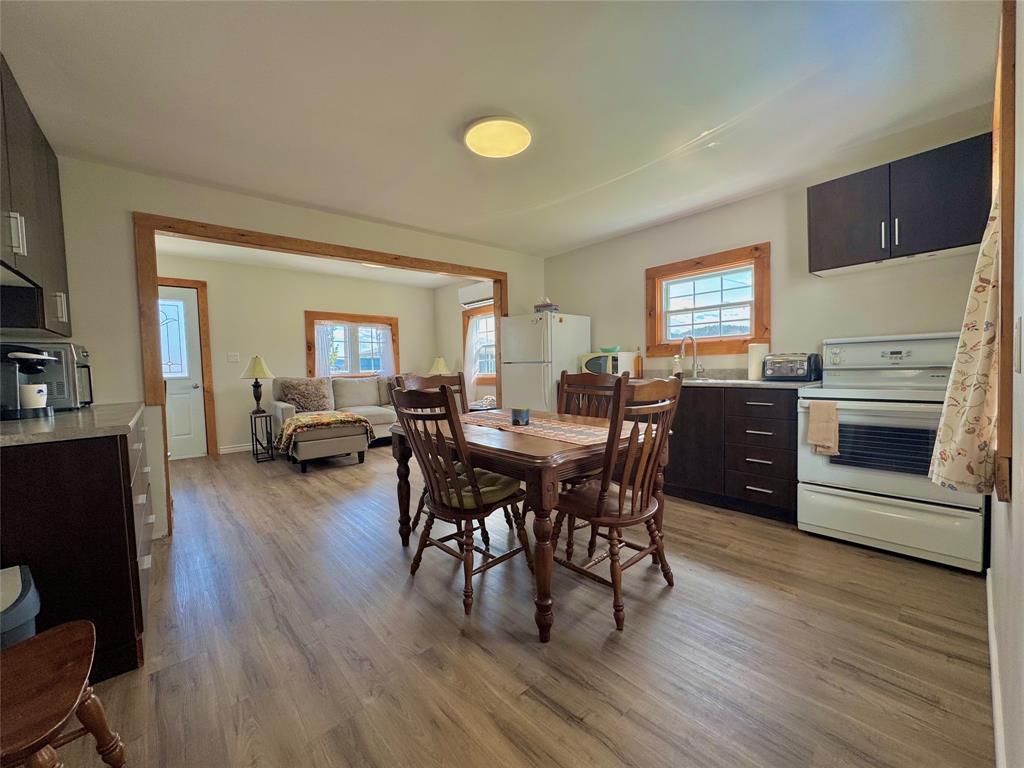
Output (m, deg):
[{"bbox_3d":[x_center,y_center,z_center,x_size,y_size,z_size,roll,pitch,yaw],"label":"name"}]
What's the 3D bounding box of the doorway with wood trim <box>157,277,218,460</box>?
[{"bbox_3d":[-4.278,-0.173,5.021,1.060,2.220,0.150,-3,2,-39],"label":"doorway with wood trim"}]

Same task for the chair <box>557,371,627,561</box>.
[{"bbox_3d":[0.391,0.453,2.625,0.560,1.040,0.500,-3,2,-39],"label":"chair"}]

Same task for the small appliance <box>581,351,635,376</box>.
[{"bbox_3d":[0.969,-0.170,4.072,0.330,0.262,0.440,-4,3,-40],"label":"small appliance"}]

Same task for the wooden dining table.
[{"bbox_3d":[0.053,0.618,2.309,0.960,0.727,1.325,-4,3,-40],"label":"wooden dining table"}]

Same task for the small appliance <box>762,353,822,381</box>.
[{"bbox_3d":[1.954,-0.116,2.879,0.300,0.193,0.285,-4,3,-40],"label":"small appliance"}]

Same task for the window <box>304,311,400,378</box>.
[{"bbox_3d":[-2.454,-0.565,6.506,1.450,1.040,0.120,-3,2,-39],"label":"window"}]

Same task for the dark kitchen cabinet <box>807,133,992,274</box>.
[{"bbox_3d":[2.354,-1.030,2.554,0.320,0.558,0.810,-4,3,-40],"label":"dark kitchen cabinet"}]

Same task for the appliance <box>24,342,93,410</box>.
[{"bbox_3d":[-2.537,-0.027,2.224,0.350,0.335,0.430,-4,3,-40],"label":"appliance"}]

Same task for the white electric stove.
[{"bbox_3d":[2.242,0.319,2.464,0.680,1.200,0.760,-3,2,-39],"label":"white electric stove"}]

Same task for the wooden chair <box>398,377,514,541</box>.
[{"bbox_3d":[-0.369,0.455,2.792,0.550,1.040,0.620,-4,3,-40],"label":"wooden chair"}]

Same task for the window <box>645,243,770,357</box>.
[{"bbox_3d":[1.676,-0.681,3.647,0.100,0.860,1.090,-3,2,-39],"label":"window"}]

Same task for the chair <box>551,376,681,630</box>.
[{"bbox_3d":[0.449,0.474,2.008,0.500,1.030,0.570,-3,2,-42],"label":"chair"}]

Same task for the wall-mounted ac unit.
[{"bbox_3d":[-0.400,-1.263,5.886,0.230,0.280,0.870,-4,3,-40],"label":"wall-mounted ac unit"}]

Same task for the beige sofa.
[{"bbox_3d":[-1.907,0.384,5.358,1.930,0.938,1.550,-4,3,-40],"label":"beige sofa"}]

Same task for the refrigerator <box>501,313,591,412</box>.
[{"bbox_3d":[0.383,0.078,4.546,0.680,1.615,0.725,-4,3,-40],"label":"refrigerator"}]

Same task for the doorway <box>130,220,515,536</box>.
[{"bbox_3d":[-1.279,-0.107,3.824,3.150,2.190,0.180,-3,2,-39],"label":"doorway"}]

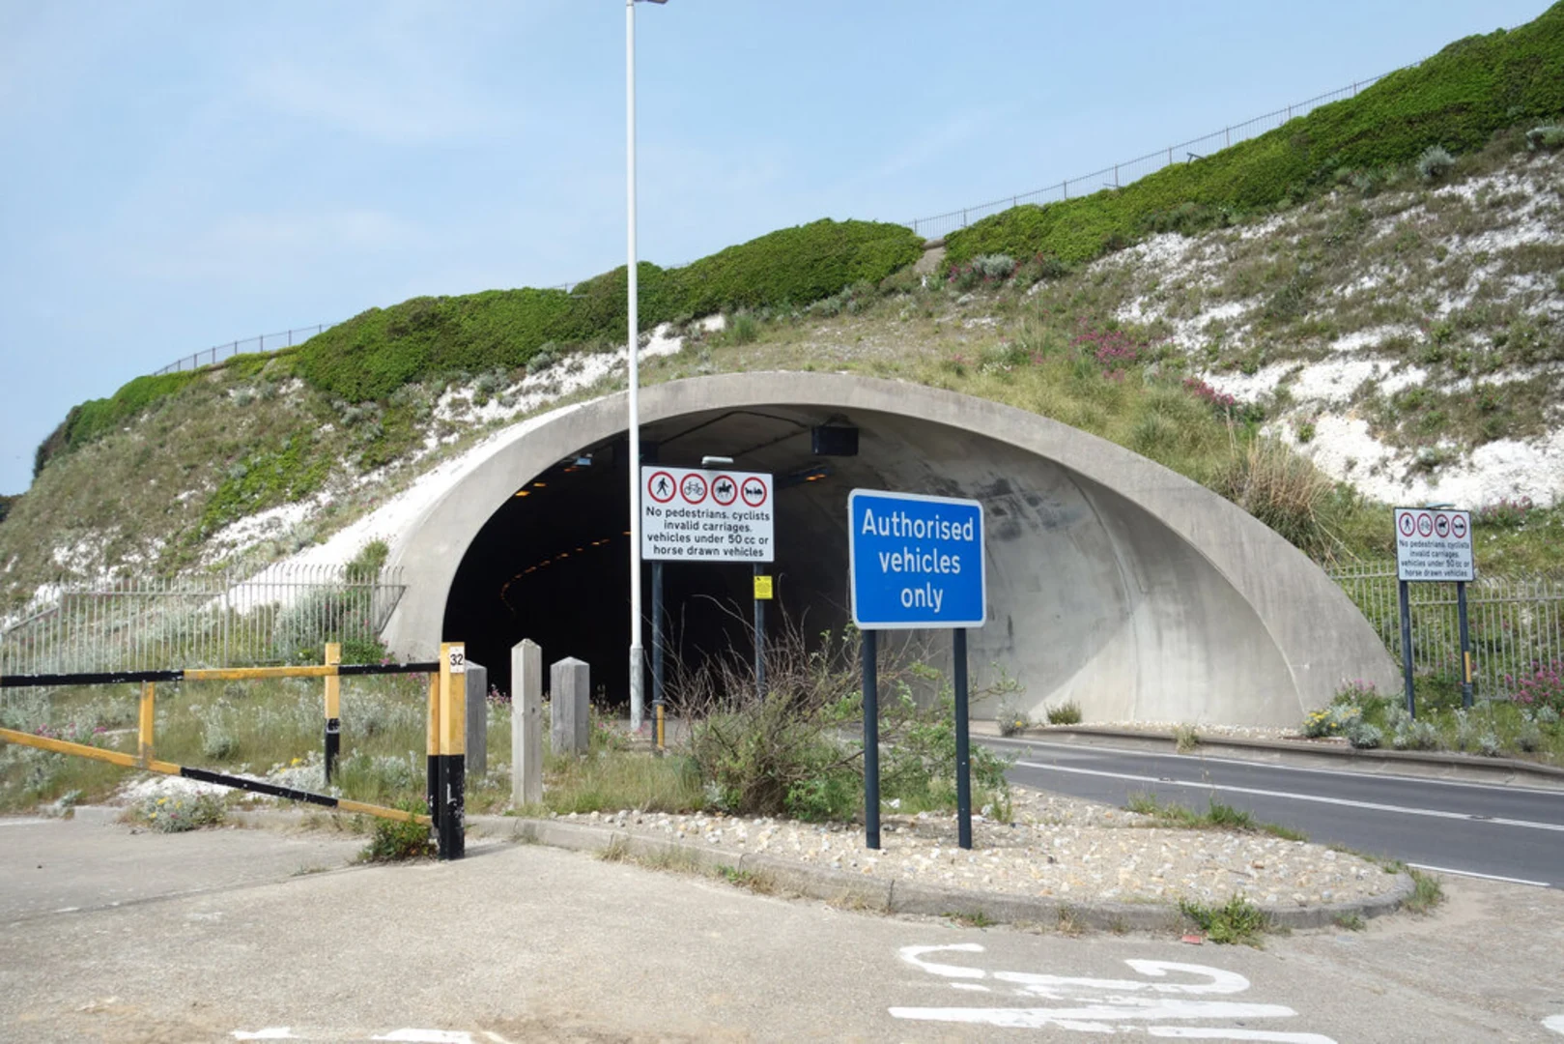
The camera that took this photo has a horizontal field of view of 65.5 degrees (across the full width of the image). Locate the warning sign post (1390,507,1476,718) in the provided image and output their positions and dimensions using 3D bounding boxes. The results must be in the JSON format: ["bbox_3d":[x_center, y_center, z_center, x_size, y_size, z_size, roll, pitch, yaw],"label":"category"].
[{"bbox_3d":[12.240,1.729,22.648,2.200,3.940,0.200,2,-5,-27],"label":"warning sign post"}]

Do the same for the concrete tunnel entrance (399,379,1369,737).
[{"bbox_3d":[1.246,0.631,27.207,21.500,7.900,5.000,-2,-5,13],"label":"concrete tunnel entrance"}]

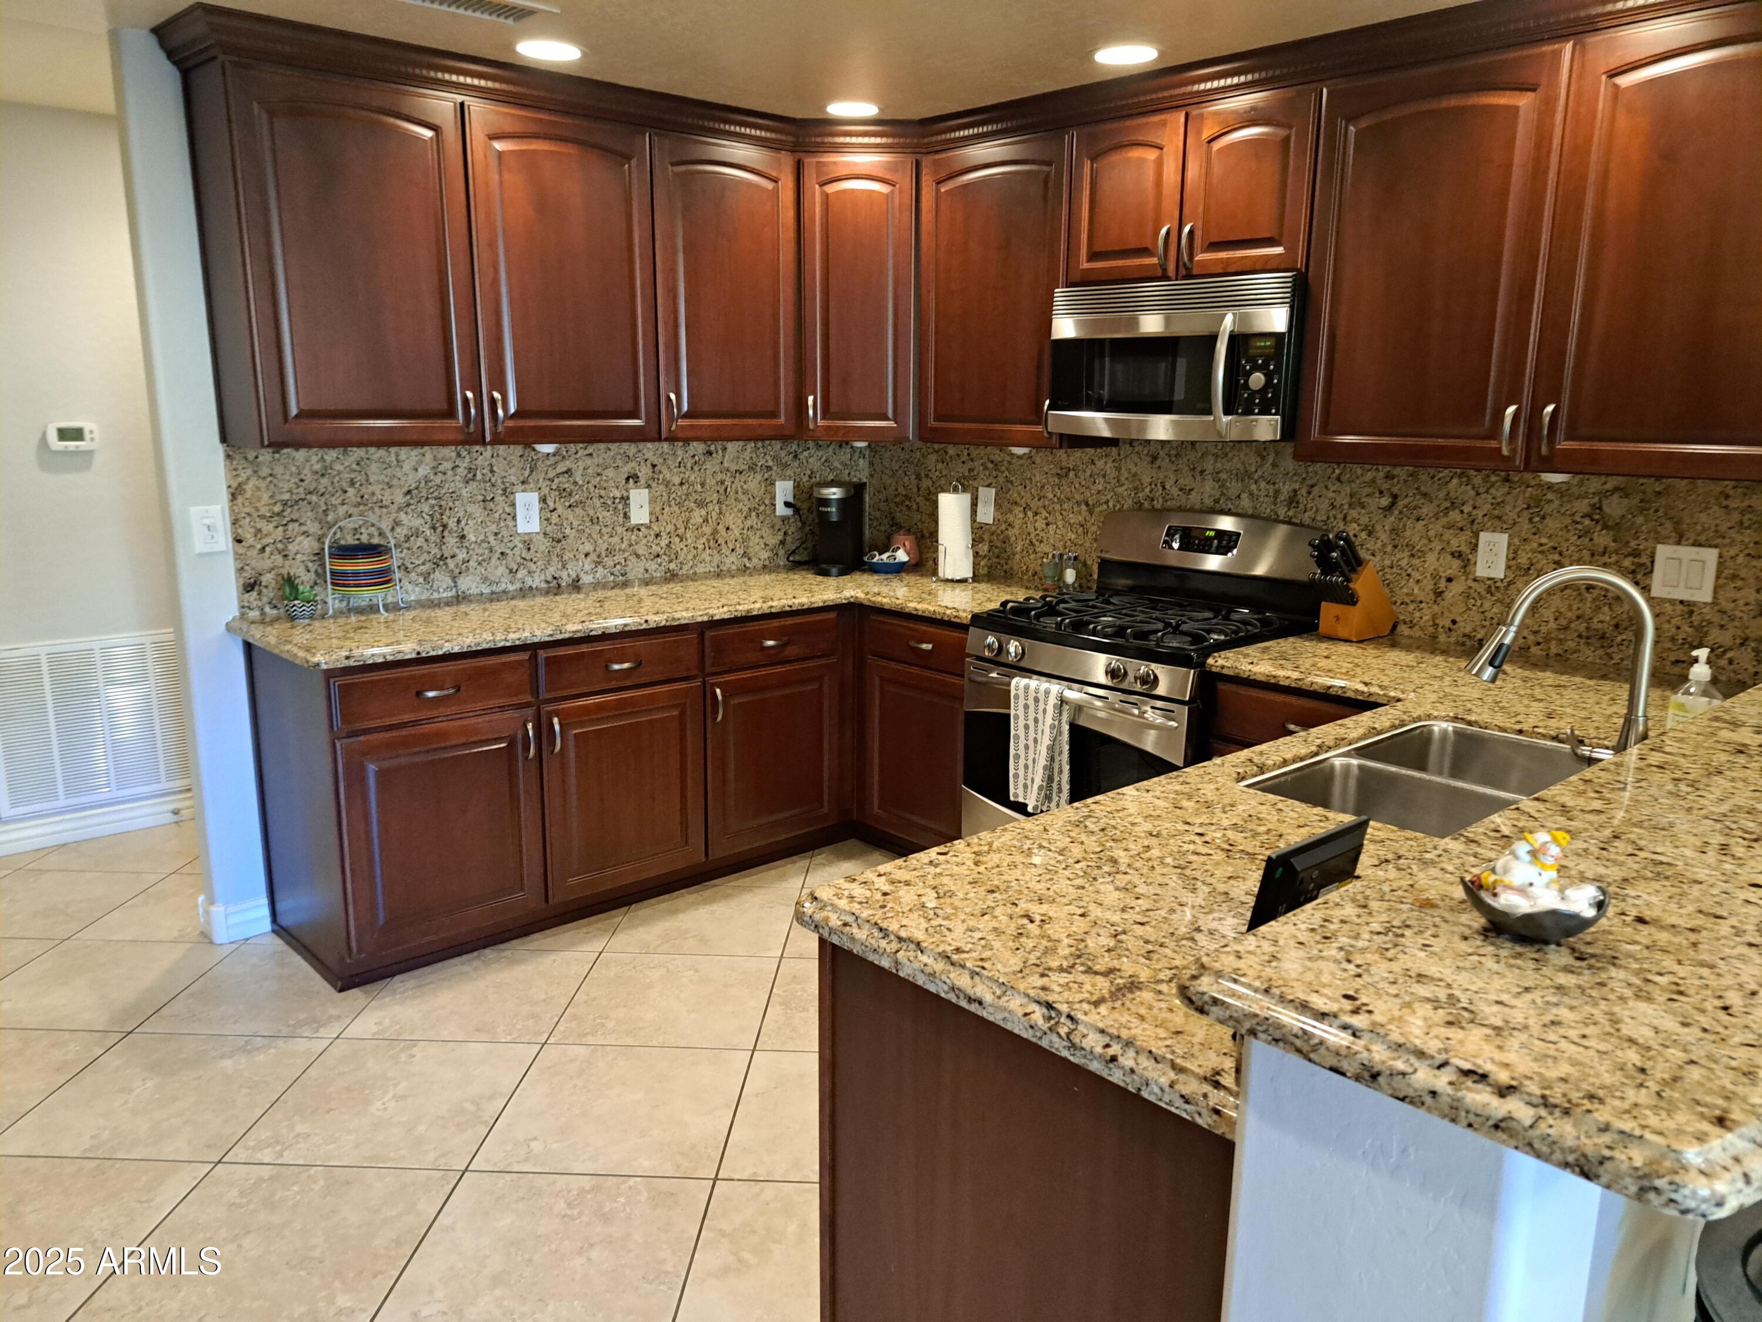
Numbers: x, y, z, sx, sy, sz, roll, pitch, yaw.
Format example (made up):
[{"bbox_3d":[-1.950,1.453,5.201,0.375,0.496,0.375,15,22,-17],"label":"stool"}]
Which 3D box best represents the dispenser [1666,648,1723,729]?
[{"bbox_3d":[1.419,0.076,2.144,0.079,0.205,0.084,2,12,8],"label":"dispenser"}]

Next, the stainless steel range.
[{"bbox_3d":[0.740,0.174,3.575,0.703,1.193,0.757,-10,16,-41],"label":"stainless steel range"}]

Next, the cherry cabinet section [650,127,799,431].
[{"bbox_3d":[-0.585,-1.179,4.000,0.548,0.895,0.315,-10,16,-42],"label":"cherry cabinet section"}]

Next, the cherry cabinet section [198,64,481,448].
[{"bbox_3d":[-1.428,-1.030,3.238,0.572,0.895,0.315,-10,16,-42],"label":"cherry cabinet section"}]

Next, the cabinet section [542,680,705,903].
[{"bbox_3d":[-0.944,0.333,3.833,0.535,0.583,0.580,-10,16,-42],"label":"cabinet section"}]

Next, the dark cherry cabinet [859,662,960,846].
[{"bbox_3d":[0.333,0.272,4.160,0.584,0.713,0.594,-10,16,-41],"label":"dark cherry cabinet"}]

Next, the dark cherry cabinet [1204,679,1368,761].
[{"bbox_3d":[1.235,0.438,3.186,0.584,0.846,0.554,-10,16,-41],"label":"dark cherry cabinet"}]

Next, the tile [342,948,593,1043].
[{"bbox_3d":[-1.033,0.854,3.145,0.494,0.010,0.494,1,12,2],"label":"tile"}]

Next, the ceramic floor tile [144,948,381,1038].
[{"bbox_3d":[-1.530,0.844,3.163,0.494,0.010,0.494,1,12,2],"label":"ceramic floor tile"}]

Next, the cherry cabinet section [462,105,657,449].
[{"bbox_3d":[-1.000,-1.106,3.626,0.565,0.895,0.315,-10,16,-42],"label":"cherry cabinet section"}]

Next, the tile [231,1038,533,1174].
[{"bbox_3d":[-1.053,0.955,2.659,0.494,0.010,0.494,1,12,2],"label":"tile"}]

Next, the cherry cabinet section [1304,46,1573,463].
[{"bbox_3d":[1.380,-0.933,2.968,0.315,0.895,0.555,-10,16,-42],"label":"cherry cabinet section"}]

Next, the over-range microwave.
[{"bbox_3d":[0.893,-0.837,3.437,0.421,0.421,0.762,-10,16,-41],"label":"over-range microwave"}]

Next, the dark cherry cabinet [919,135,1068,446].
[{"bbox_3d":[0.459,-1.155,3.953,0.327,0.911,0.609,-10,16,-41],"label":"dark cherry cabinet"}]

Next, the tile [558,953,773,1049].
[{"bbox_3d":[-0.536,0.865,3.127,0.494,0.010,0.494,1,12,2],"label":"tile"}]

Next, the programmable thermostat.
[{"bbox_3d":[-2.625,-0.722,3.965,0.140,0.083,0.035,-10,16,-41],"label":"programmable thermostat"}]

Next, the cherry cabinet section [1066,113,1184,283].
[{"bbox_3d":[0.797,-1.302,3.542,0.315,0.425,0.390,-10,16,-42],"label":"cherry cabinet section"}]

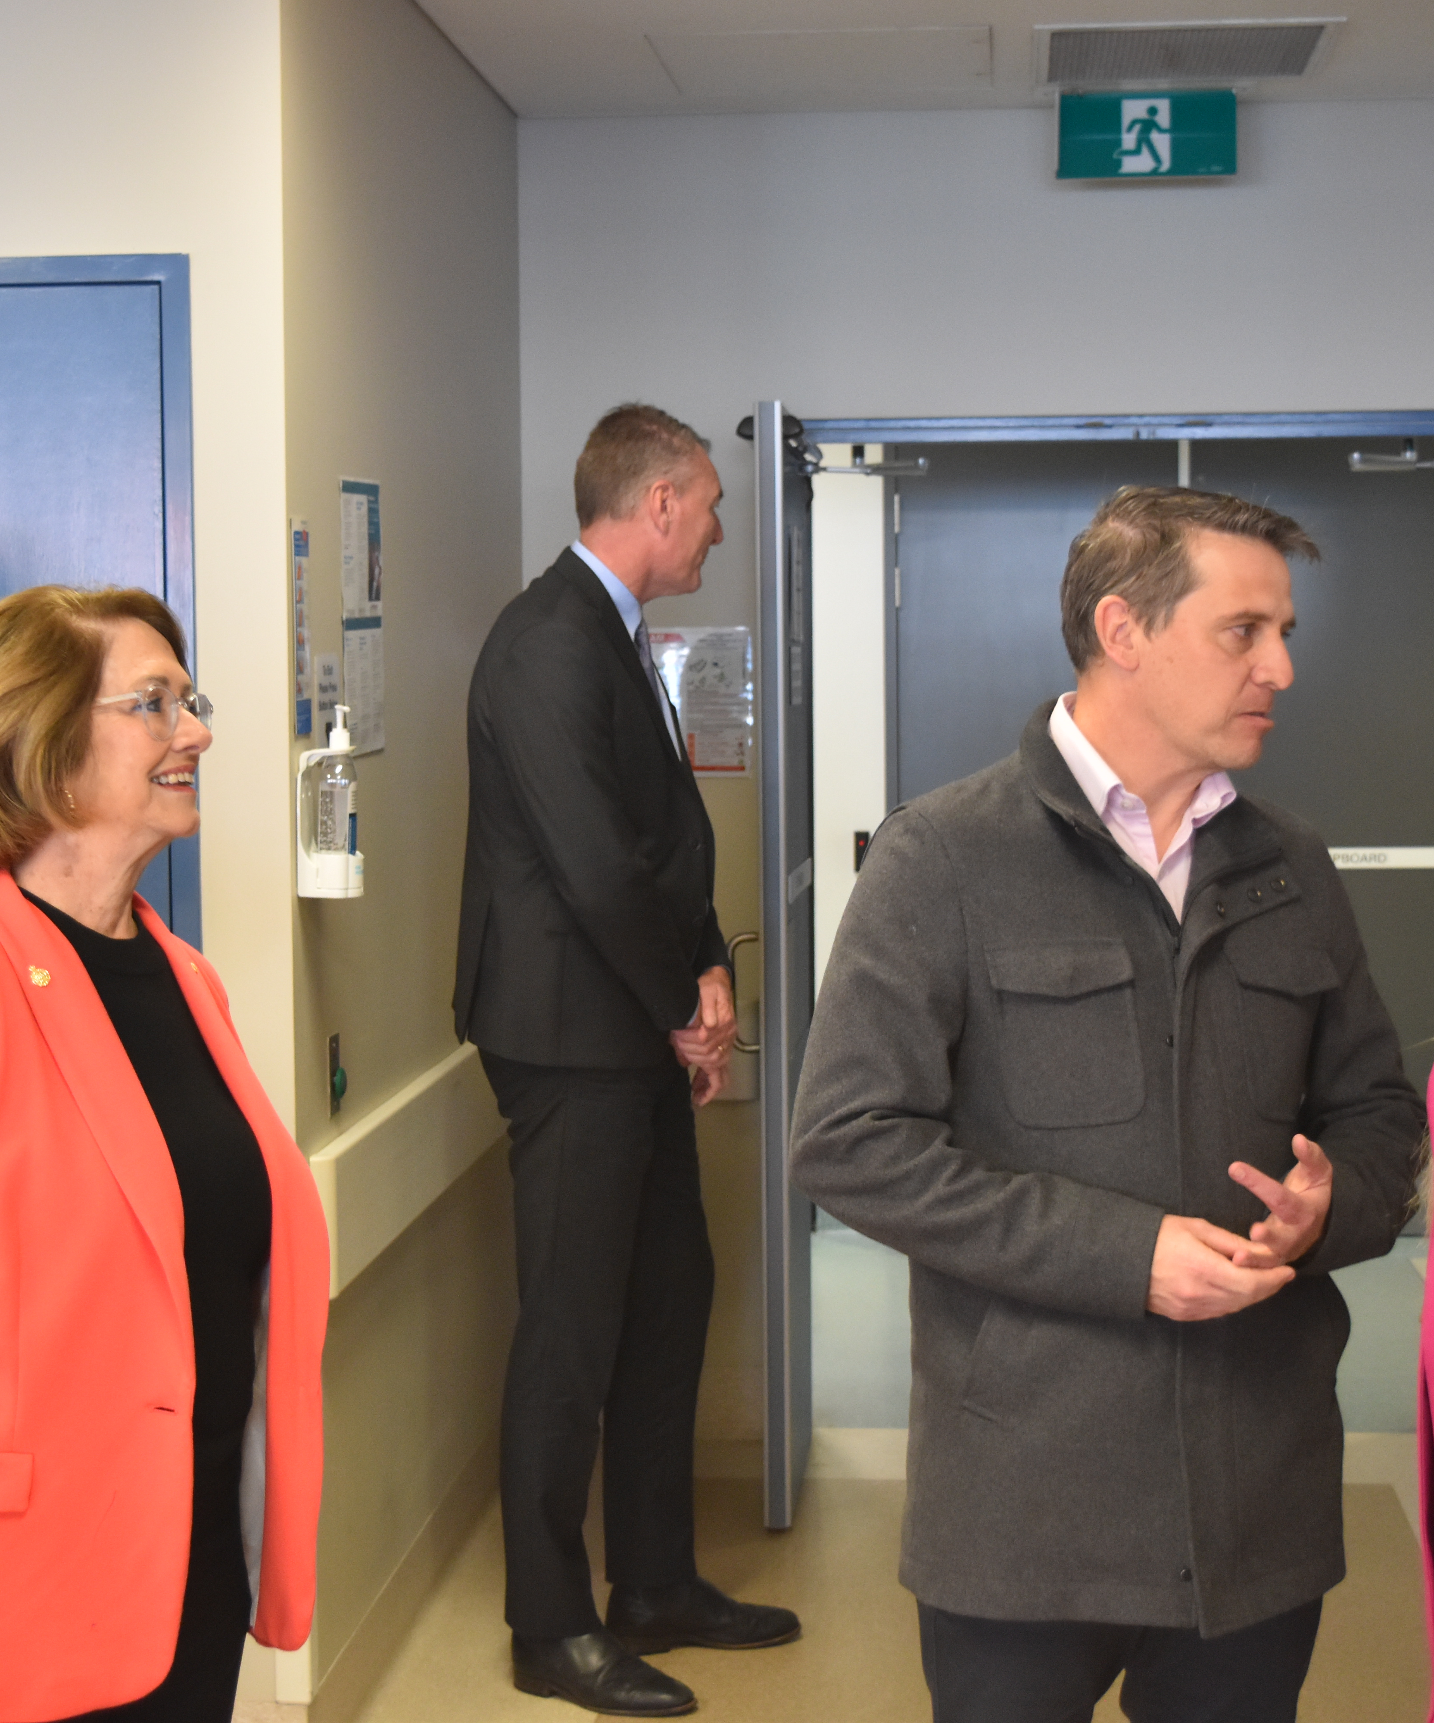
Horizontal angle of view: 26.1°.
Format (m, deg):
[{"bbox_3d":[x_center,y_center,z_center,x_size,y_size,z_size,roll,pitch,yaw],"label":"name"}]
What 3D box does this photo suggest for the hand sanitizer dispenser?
[{"bbox_3d":[-0.528,-0.085,4.255,0.085,0.266,0.090,0,3,5],"label":"hand sanitizer dispenser"}]

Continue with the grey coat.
[{"bbox_3d":[0.353,0.267,2.790,0.570,0.815,0.380,-2,3,-19],"label":"grey coat"}]

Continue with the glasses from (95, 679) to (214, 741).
[{"bbox_3d":[-0.520,-0.119,2.622,0.140,0.046,0.138,-8,1,18],"label":"glasses"}]

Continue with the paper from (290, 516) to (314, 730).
[{"bbox_3d":[-0.565,-0.321,4.251,0.008,0.300,0.145,0,4,5],"label":"paper"}]

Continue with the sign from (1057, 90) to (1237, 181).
[{"bbox_3d":[0.832,-1.408,5.958,0.338,0.165,0.050,0,3,5],"label":"sign"}]

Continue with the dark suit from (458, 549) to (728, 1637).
[{"bbox_3d":[-0.187,0.365,4.804,0.400,1.680,0.520,-1,3,-3],"label":"dark suit"}]

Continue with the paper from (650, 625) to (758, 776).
[{"bbox_3d":[-0.037,-0.318,6.182,0.216,0.302,0.008,0,4,5],"label":"paper"}]

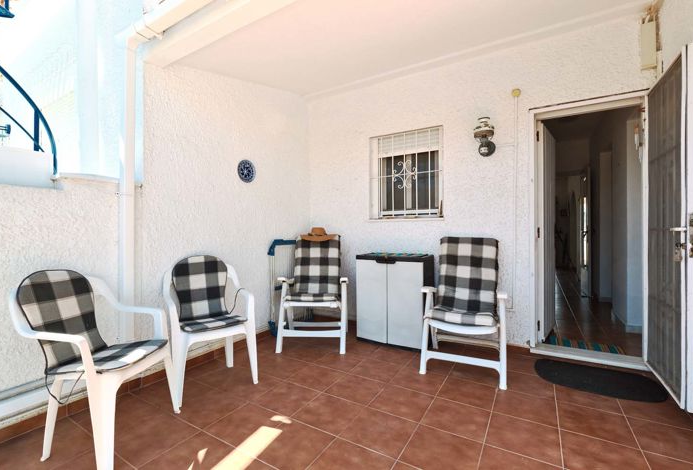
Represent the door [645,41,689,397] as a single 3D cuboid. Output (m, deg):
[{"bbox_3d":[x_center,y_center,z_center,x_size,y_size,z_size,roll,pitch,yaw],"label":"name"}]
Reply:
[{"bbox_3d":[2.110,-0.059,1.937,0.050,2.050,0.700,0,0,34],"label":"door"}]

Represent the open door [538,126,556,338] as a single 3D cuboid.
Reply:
[{"bbox_3d":[1.985,-0.025,2.886,0.045,1.980,0.690,0,0,45],"label":"open door"}]

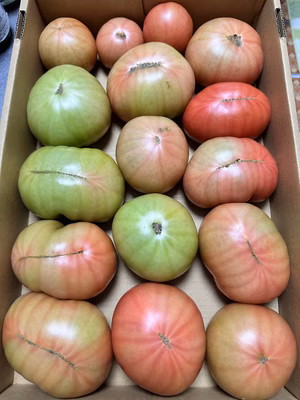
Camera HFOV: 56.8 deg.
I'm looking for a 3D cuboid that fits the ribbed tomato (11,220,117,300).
[{"bbox_3d":[-0.086,0.061,0.284,0.106,0.073,0.079,0,76,1],"label":"ribbed tomato"}]

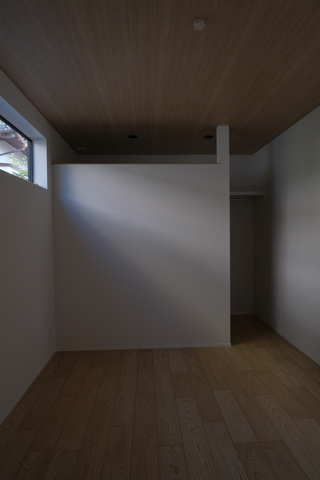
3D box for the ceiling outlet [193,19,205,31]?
[{"bbox_3d":[0.215,-1.182,1.685,0.065,0.021,0.065,-1,2,-3],"label":"ceiling outlet"}]

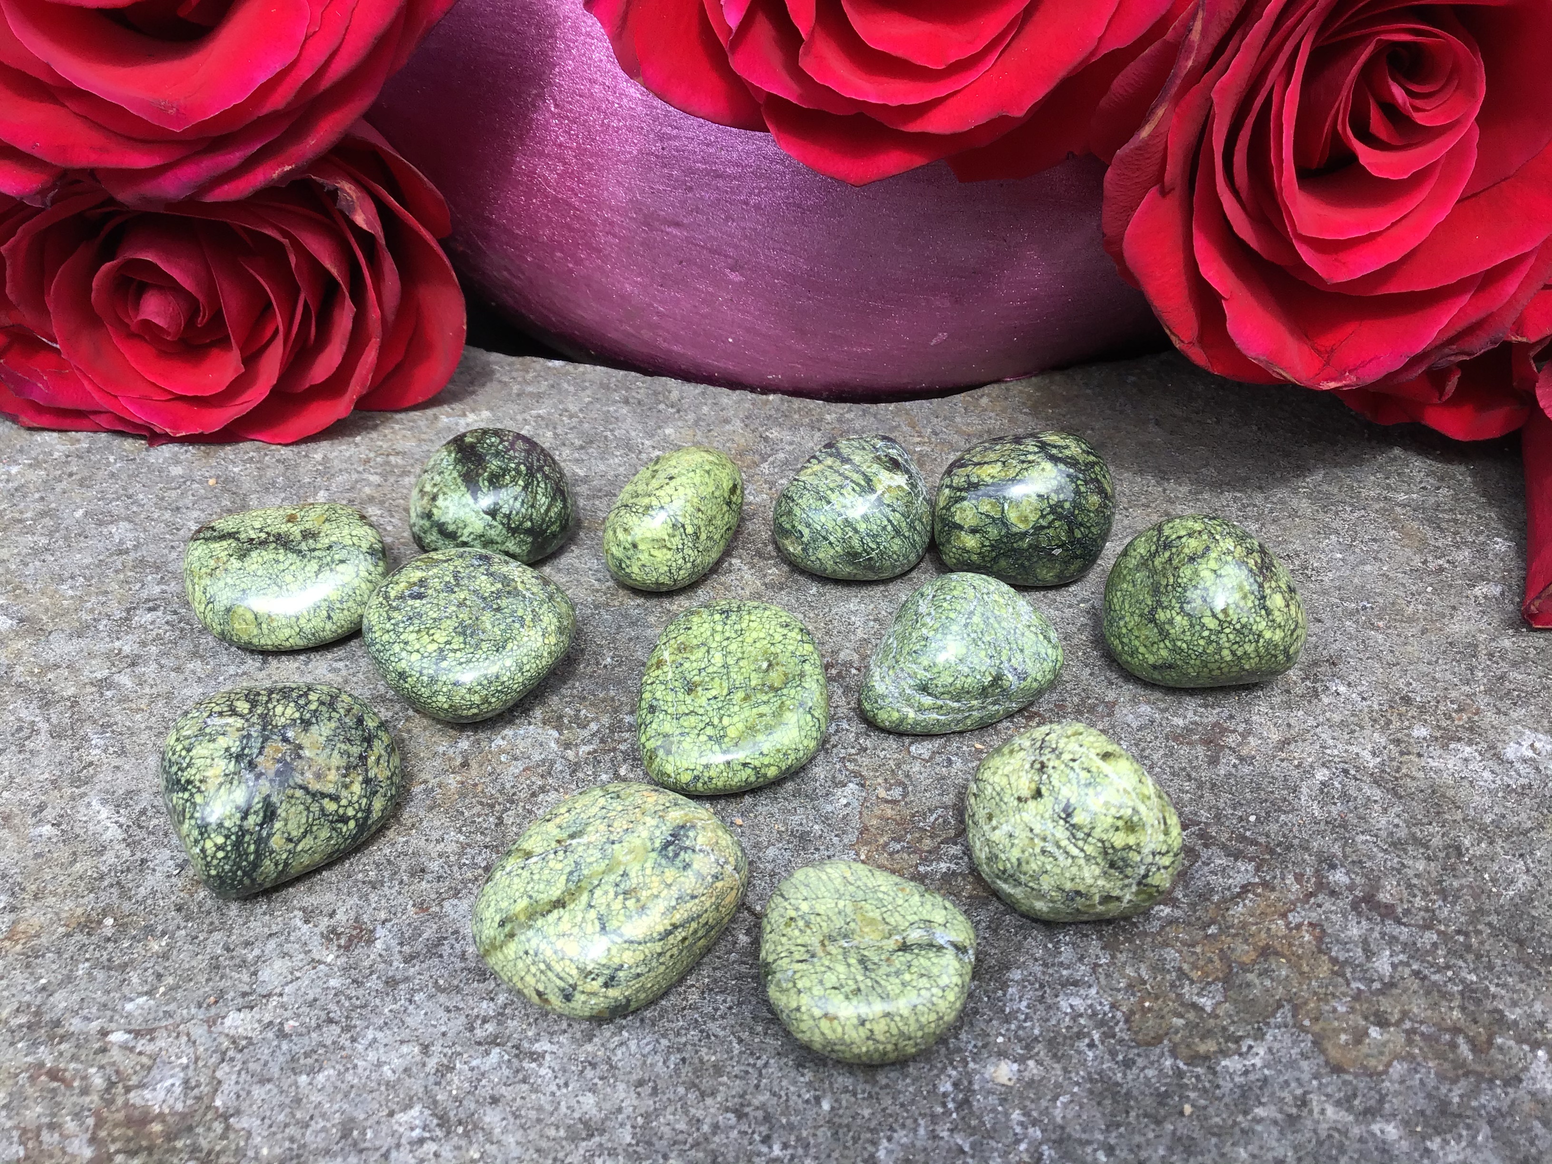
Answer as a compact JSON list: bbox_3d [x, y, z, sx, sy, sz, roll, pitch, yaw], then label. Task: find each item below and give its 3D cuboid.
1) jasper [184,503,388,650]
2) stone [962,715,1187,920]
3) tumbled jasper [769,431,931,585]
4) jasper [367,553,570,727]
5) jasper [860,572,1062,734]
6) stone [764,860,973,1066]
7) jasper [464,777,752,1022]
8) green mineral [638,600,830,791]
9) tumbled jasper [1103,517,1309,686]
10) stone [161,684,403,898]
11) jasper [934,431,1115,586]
[{"bbox_3d":[-0.072,-0.001,0.206,0.030,0.015,0.026,17,42,19],"label":"jasper"},{"bbox_3d":[0.034,0.027,0.157,0.023,0.016,0.025,-5,36,-7],"label":"stone"},{"bbox_3d":[0.012,-0.012,0.209,0.023,0.018,0.024,3,36,4],"label":"tumbled jasper"},{"bbox_3d":[-0.042,0.006,0.187,0.026,0.014,0.030,-19,40,-24],"label":"jasper"},{"bbox_3d":[0.025,0.010,0.191,0.029,0.015,0.022,-28,47,-30],"label":"jasper"},{"bbox_3d":[0.010,0.042,0.155,0.023,0.012,0.024,-17,42,-19],"label":"stone"},{"bbox_3d":[-0.018,0.033,0.150,0.025,0.013,0.029,26,43,31],"label":"jasper"},{"bbox_3d":[-0.006,0.015,0.187,0.026,0.013,0.033,0,40,0],"label":"green mineral"},{"bbox_3d":[0.058,0.003,0.188,0.025,0.019,0.024,-5,36,-7],"label":"tumbled jasper"},{"bbox_3d":[-0.061,0.025,0.172,0.027,0.017,0.030,-21,44,-23],"label":"stone"},{"bbox_3d":[0.038,-0.012,0.214,0.027,0.019,0.027,10,40,12],"label":"jasper"}]

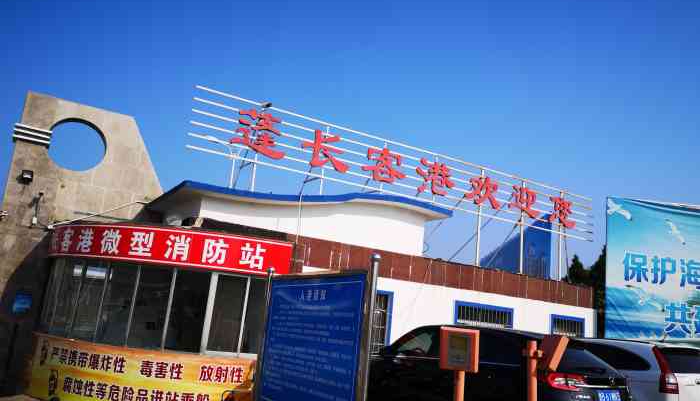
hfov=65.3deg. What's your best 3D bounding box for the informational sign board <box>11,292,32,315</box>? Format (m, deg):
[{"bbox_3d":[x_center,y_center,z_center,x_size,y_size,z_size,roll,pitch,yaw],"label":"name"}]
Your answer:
[{"bbox_3d":[-5.038,1.583,8.391,0.240,0.300,0.040,12,-14,-29],"label":"informational sign board"}]

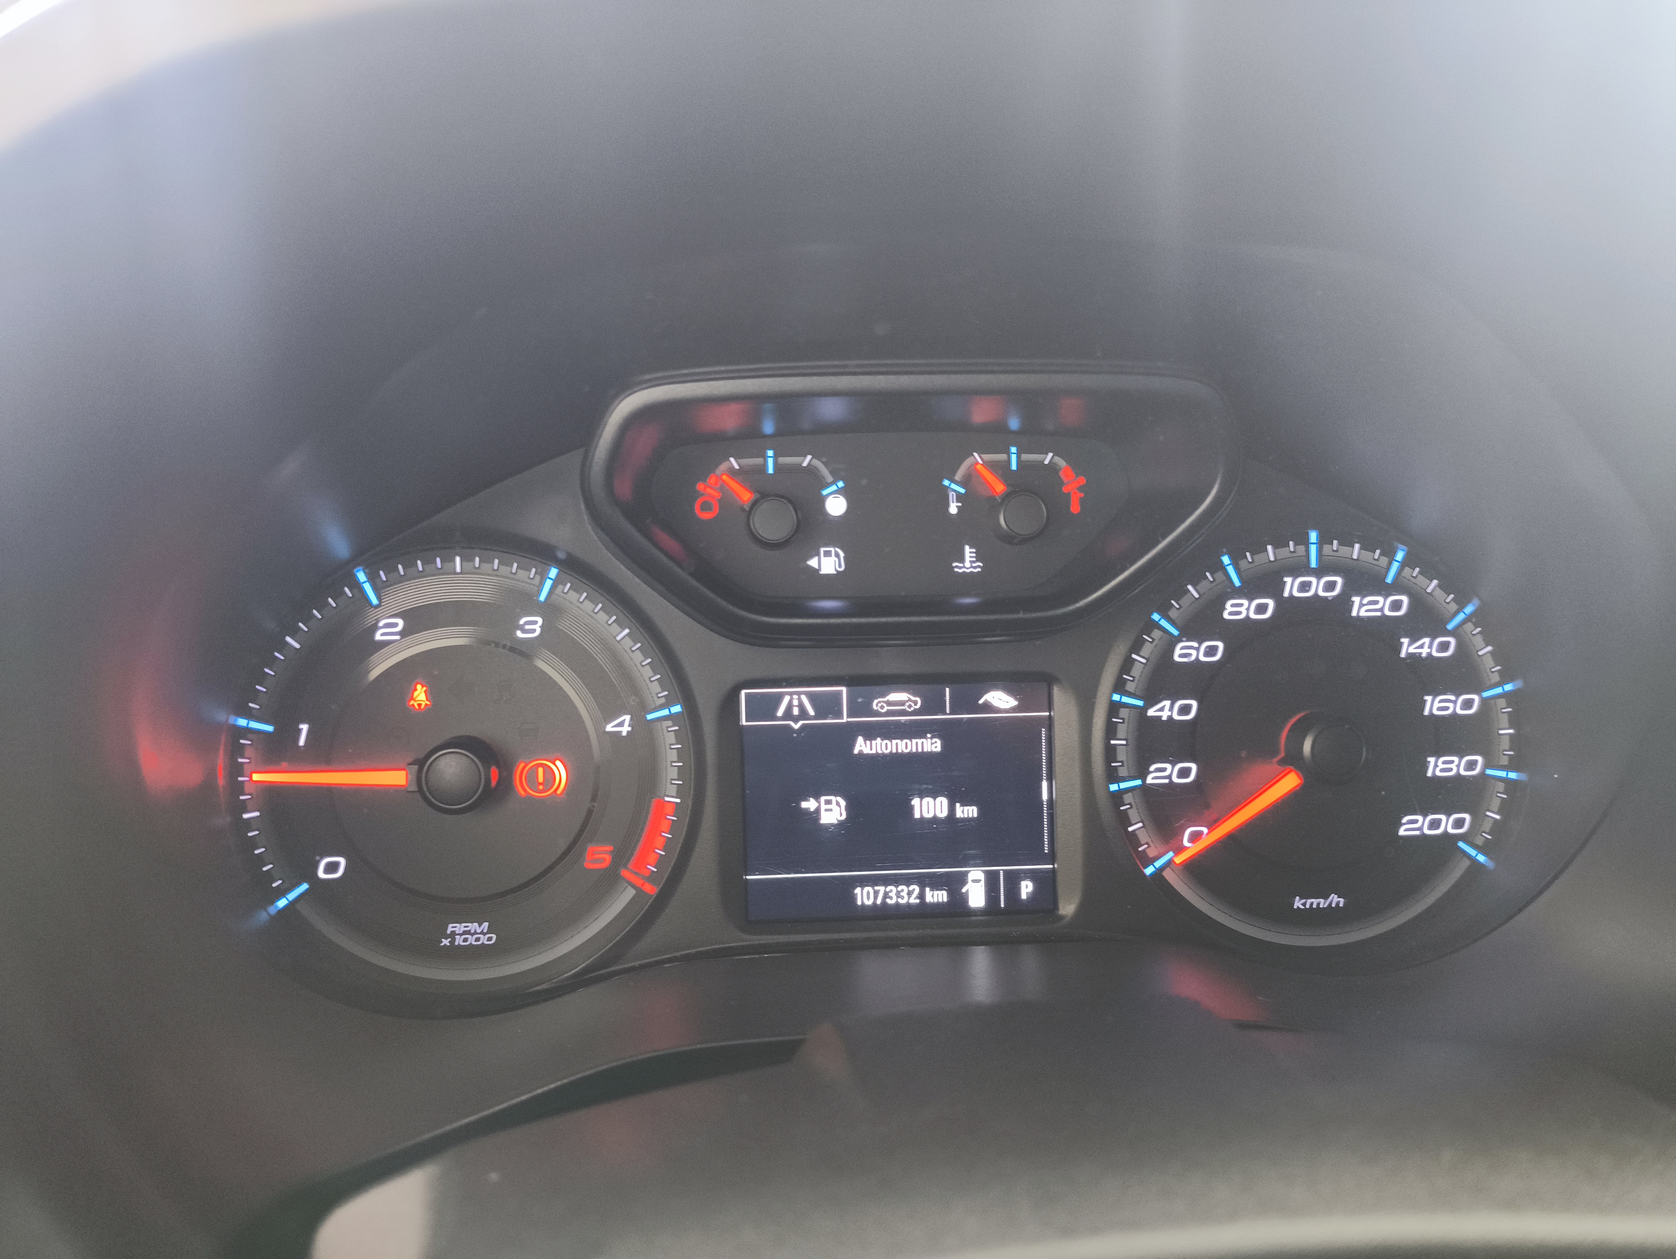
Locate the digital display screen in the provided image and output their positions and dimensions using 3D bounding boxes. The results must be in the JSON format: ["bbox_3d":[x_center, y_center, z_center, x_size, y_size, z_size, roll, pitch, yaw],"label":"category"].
[{"bbox_3d":[0.015,0.041,0.290,0.075,0.057,0.008,-2,1,-3],"label":"digital display screen"}]

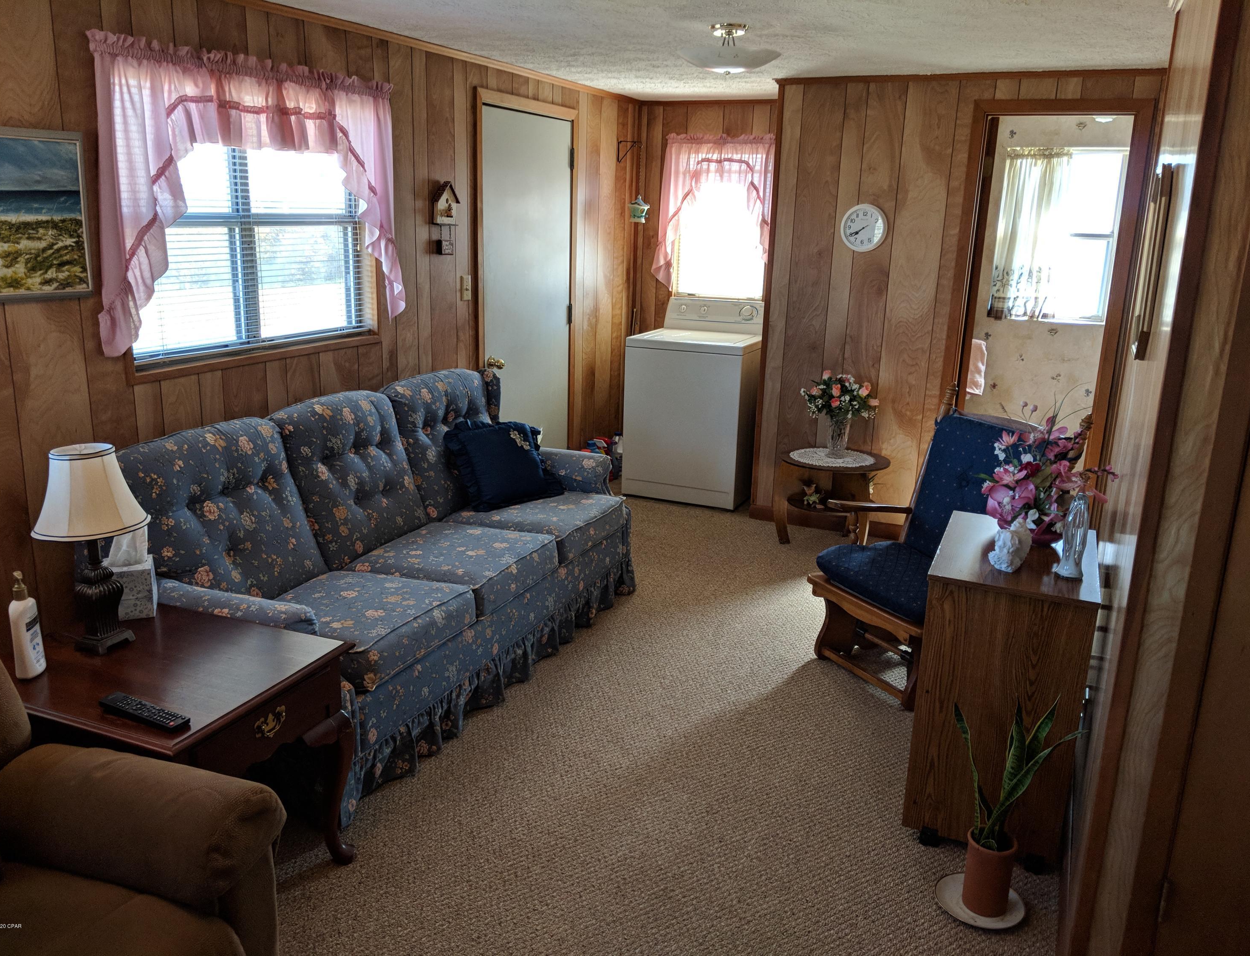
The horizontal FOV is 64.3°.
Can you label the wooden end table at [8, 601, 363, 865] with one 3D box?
[{"bbox_3d":[-1.092,0.703,2.370,0.690,0.570,0.555,8,16,21],"label":"wooden end table"}]

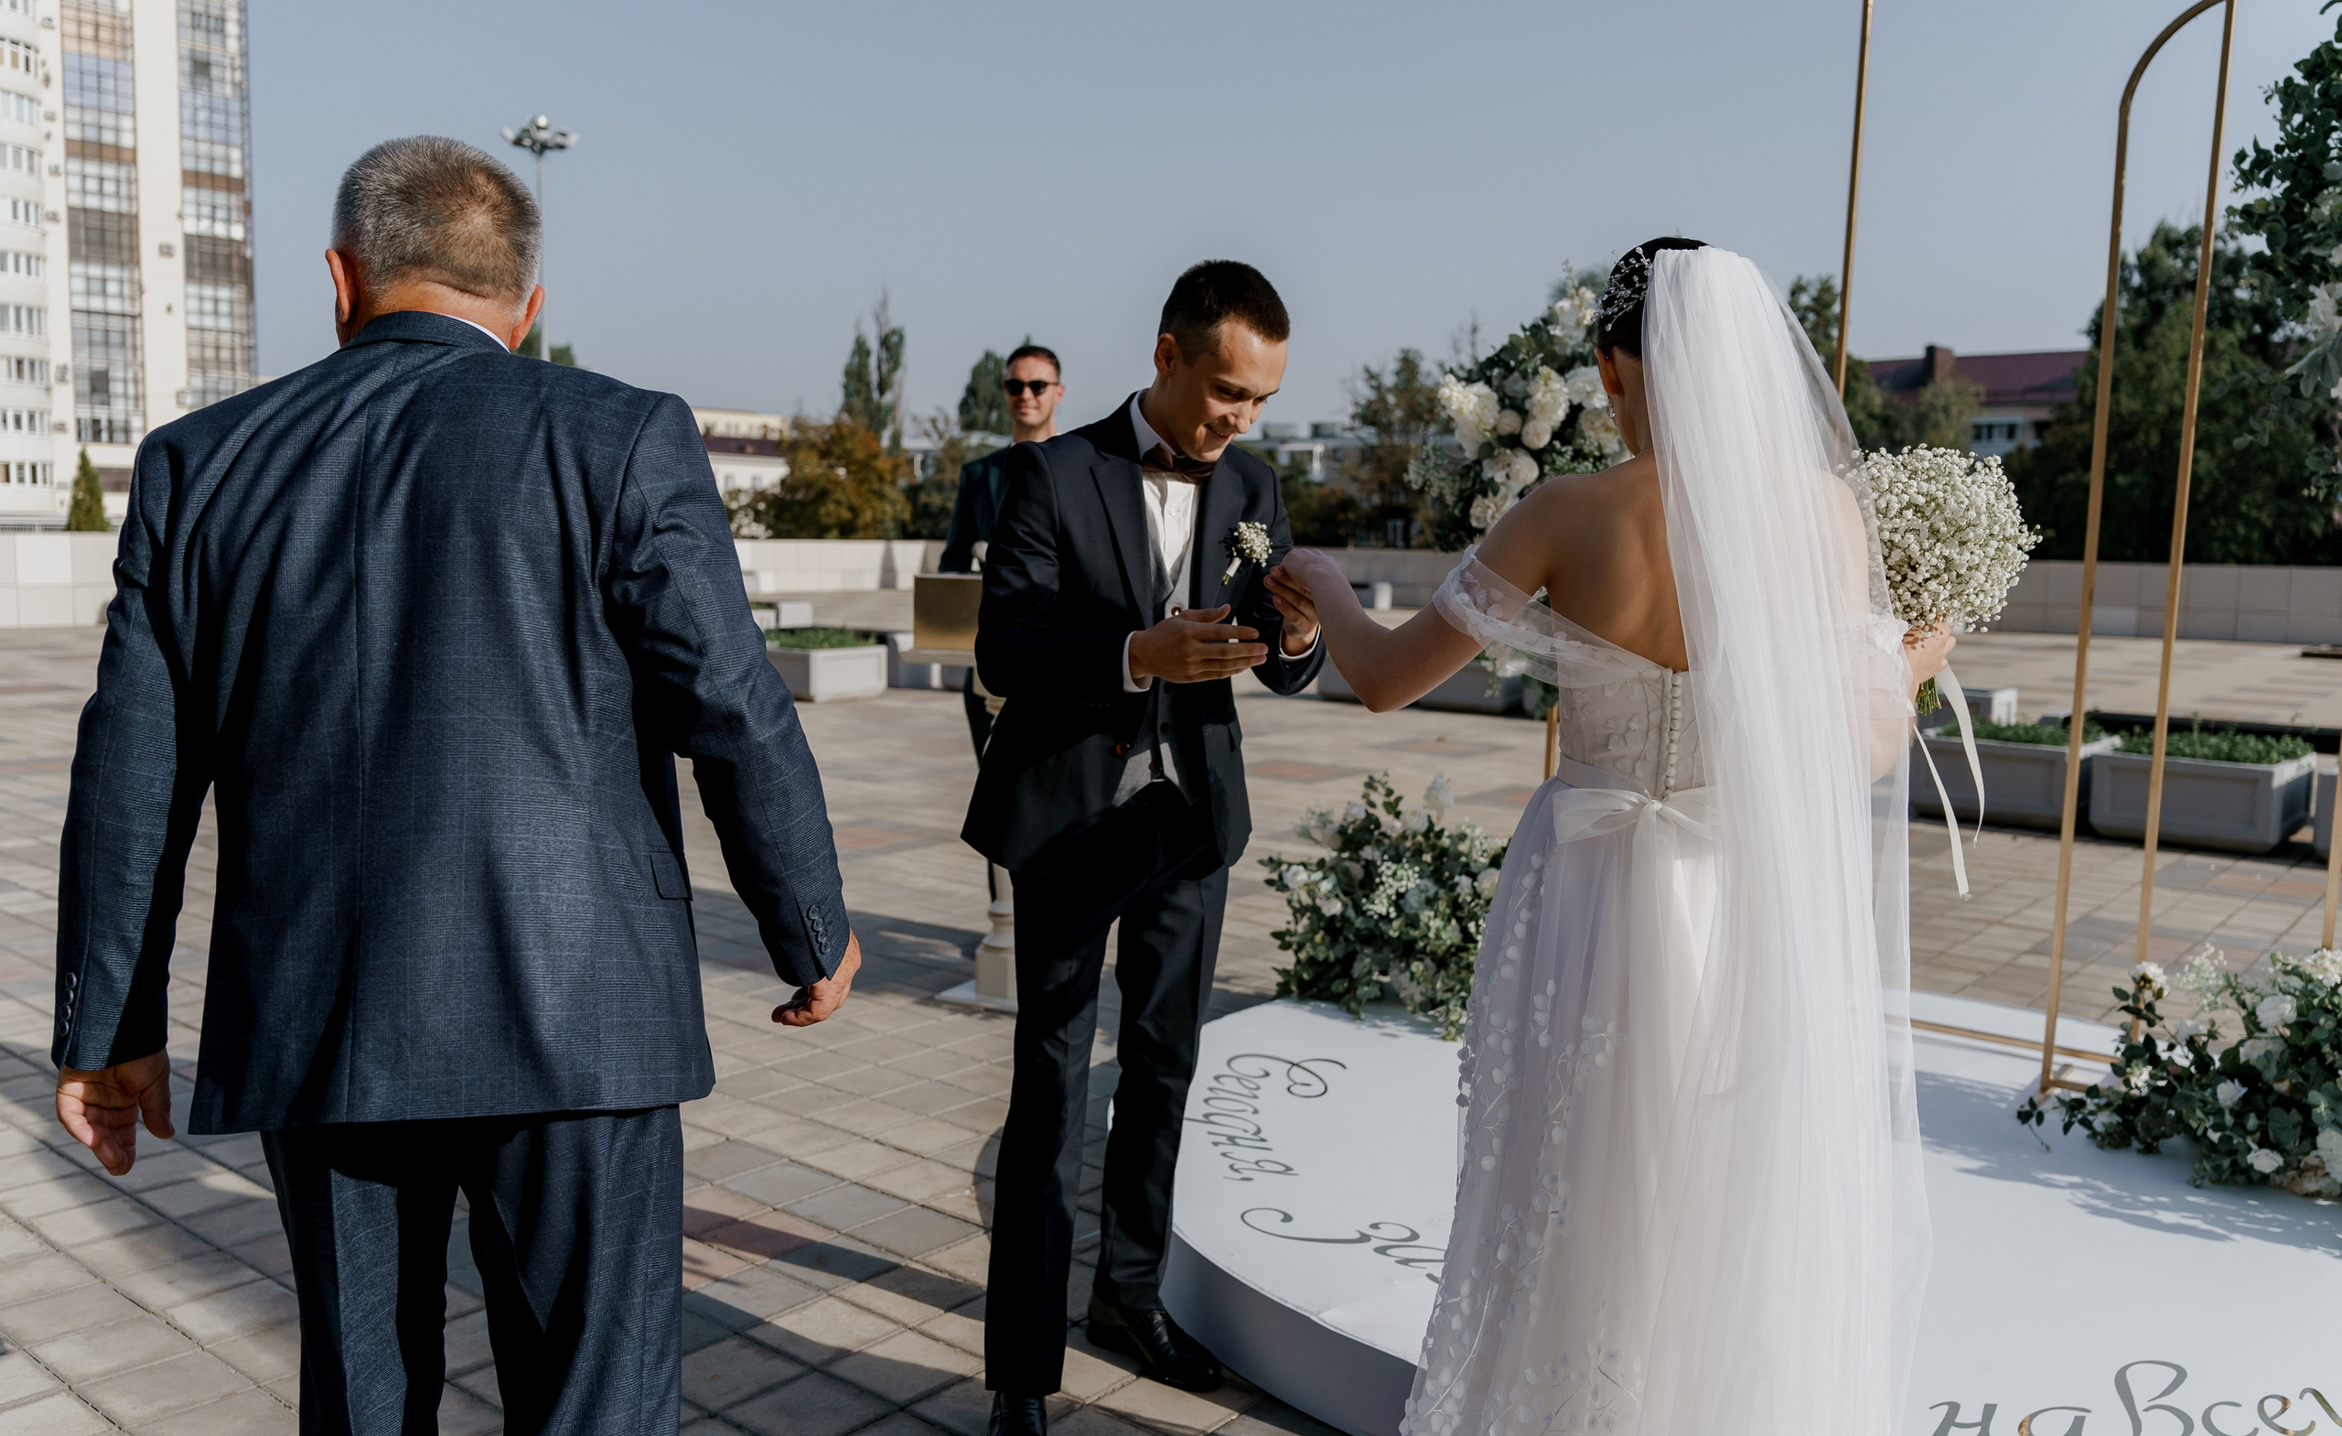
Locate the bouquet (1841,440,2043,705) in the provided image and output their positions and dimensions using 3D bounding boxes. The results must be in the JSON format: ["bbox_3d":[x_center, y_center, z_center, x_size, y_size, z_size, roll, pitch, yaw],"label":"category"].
[{"bbox_3d":[0.999,-0.182,2.360,0.250,0.335,0.250,6,6,0],"label":"bouquet"}]

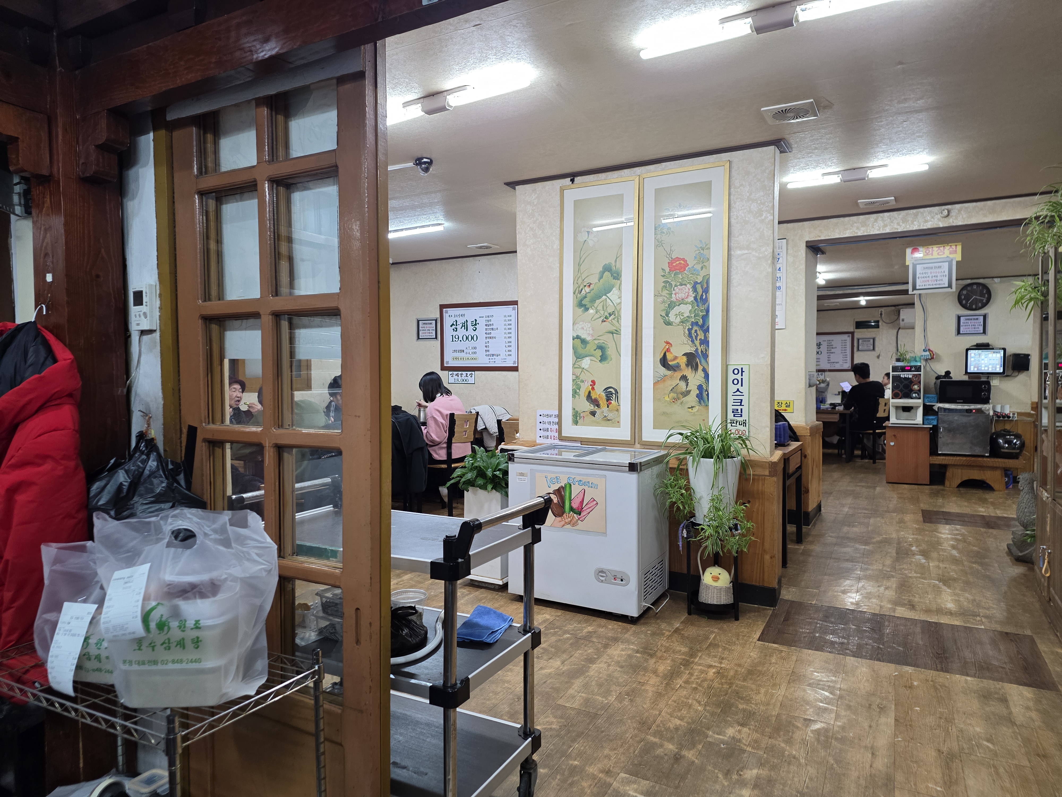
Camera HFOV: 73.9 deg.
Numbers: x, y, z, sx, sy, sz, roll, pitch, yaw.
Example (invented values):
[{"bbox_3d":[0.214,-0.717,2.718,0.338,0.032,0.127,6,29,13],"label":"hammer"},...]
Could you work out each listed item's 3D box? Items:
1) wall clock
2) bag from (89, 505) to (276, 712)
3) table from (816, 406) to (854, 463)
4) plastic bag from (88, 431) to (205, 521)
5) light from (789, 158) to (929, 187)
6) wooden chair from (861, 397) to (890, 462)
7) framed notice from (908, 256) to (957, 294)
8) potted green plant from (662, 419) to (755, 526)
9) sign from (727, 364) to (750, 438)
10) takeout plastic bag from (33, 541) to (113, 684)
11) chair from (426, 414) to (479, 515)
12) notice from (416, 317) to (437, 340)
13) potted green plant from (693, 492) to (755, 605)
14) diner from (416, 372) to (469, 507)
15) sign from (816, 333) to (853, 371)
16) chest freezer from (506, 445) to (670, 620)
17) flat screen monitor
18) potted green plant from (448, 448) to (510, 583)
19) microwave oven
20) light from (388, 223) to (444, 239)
[{"bbox_3d":[4.804,-1.112,7.643,0.310,0.310,0.045,1,2,28],"label":"wall clock"},{"bbox_3d":[-0.655,0.381,1.355,0.290,0.327,0.175,0,2,-2],"label":"bag"},{"bbox_3d":[4.355,0.491,10.368,0.720,0.725,1.200,2,3,30],"label":"table"},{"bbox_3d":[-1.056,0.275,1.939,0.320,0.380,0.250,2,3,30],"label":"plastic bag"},{"bbox_3d":[1.934,-1.331,4.208,0.770,0.100,0.120,1,2,28],"label":"light"},{"bbox_3d":[4.740,0.428,9.906,0.420,0.896,0.470,-2,3,-34],"label":"wooden chair"},{"bbox_3d":[3.052,-0.936,5.360,0.310,0.257,0.025,2,3,33],"label":"framed notice"},{"bbox_3d":[0.883,0.360,3.500,0.450,0.500,0.410,0,2,14],"label":"potted green plant"},{"bbox_3d":[1.125,0.013,3.836,0.120,0.390,0.010,1,2,28],"label":"sign"},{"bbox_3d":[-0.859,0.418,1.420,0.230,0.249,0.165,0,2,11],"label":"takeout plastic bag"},{"bbox_3d":[-0.786,0.546,6.080,0.490,0.890,0.430,1,2,28],"label":"chair"},{"bbox_3d":[-1.192,-0.790,8.096,0.315,0.262,0.022,2,3,30],"label":"notice"},{"bbox_3d":[0.943,0.732,3.450,0.290,0.530,0.260,0,2,17],"label":"potted green plant"},{"bbox_3d":[-0.887,0.391,6.607,0.620,1.290,0.480,2,3,38],"label":"diner"},{"bbox_3d":[5.110,-0.804,12.300,0.950,0.700,0.035,1,2,28],"label":"sign"},{"bbox_3d":[0.313,0.676,3.755,0.722,0.772,0.480,1,2,29],"label":"chest freezer"},{"bbox_3d":[5.039,-0.411,7.817,0.368,0.297,0.065,1,3,29],"label":"flat screen monitor"},{"bbox_3d":[-0.292,0.667,4.100,0.380,0.770,0.370,1,2,28],"label":"potted green plant"},{"bbox_3d":[4.813,-0.075,7.837,0.470,0.255,0.350,1,3,28],"label":"microwave oven"},{"bbox_3d":[-1.261,-1.467,6.312,1.200,0.085,0.100,2,3,32],"label":"light"}]

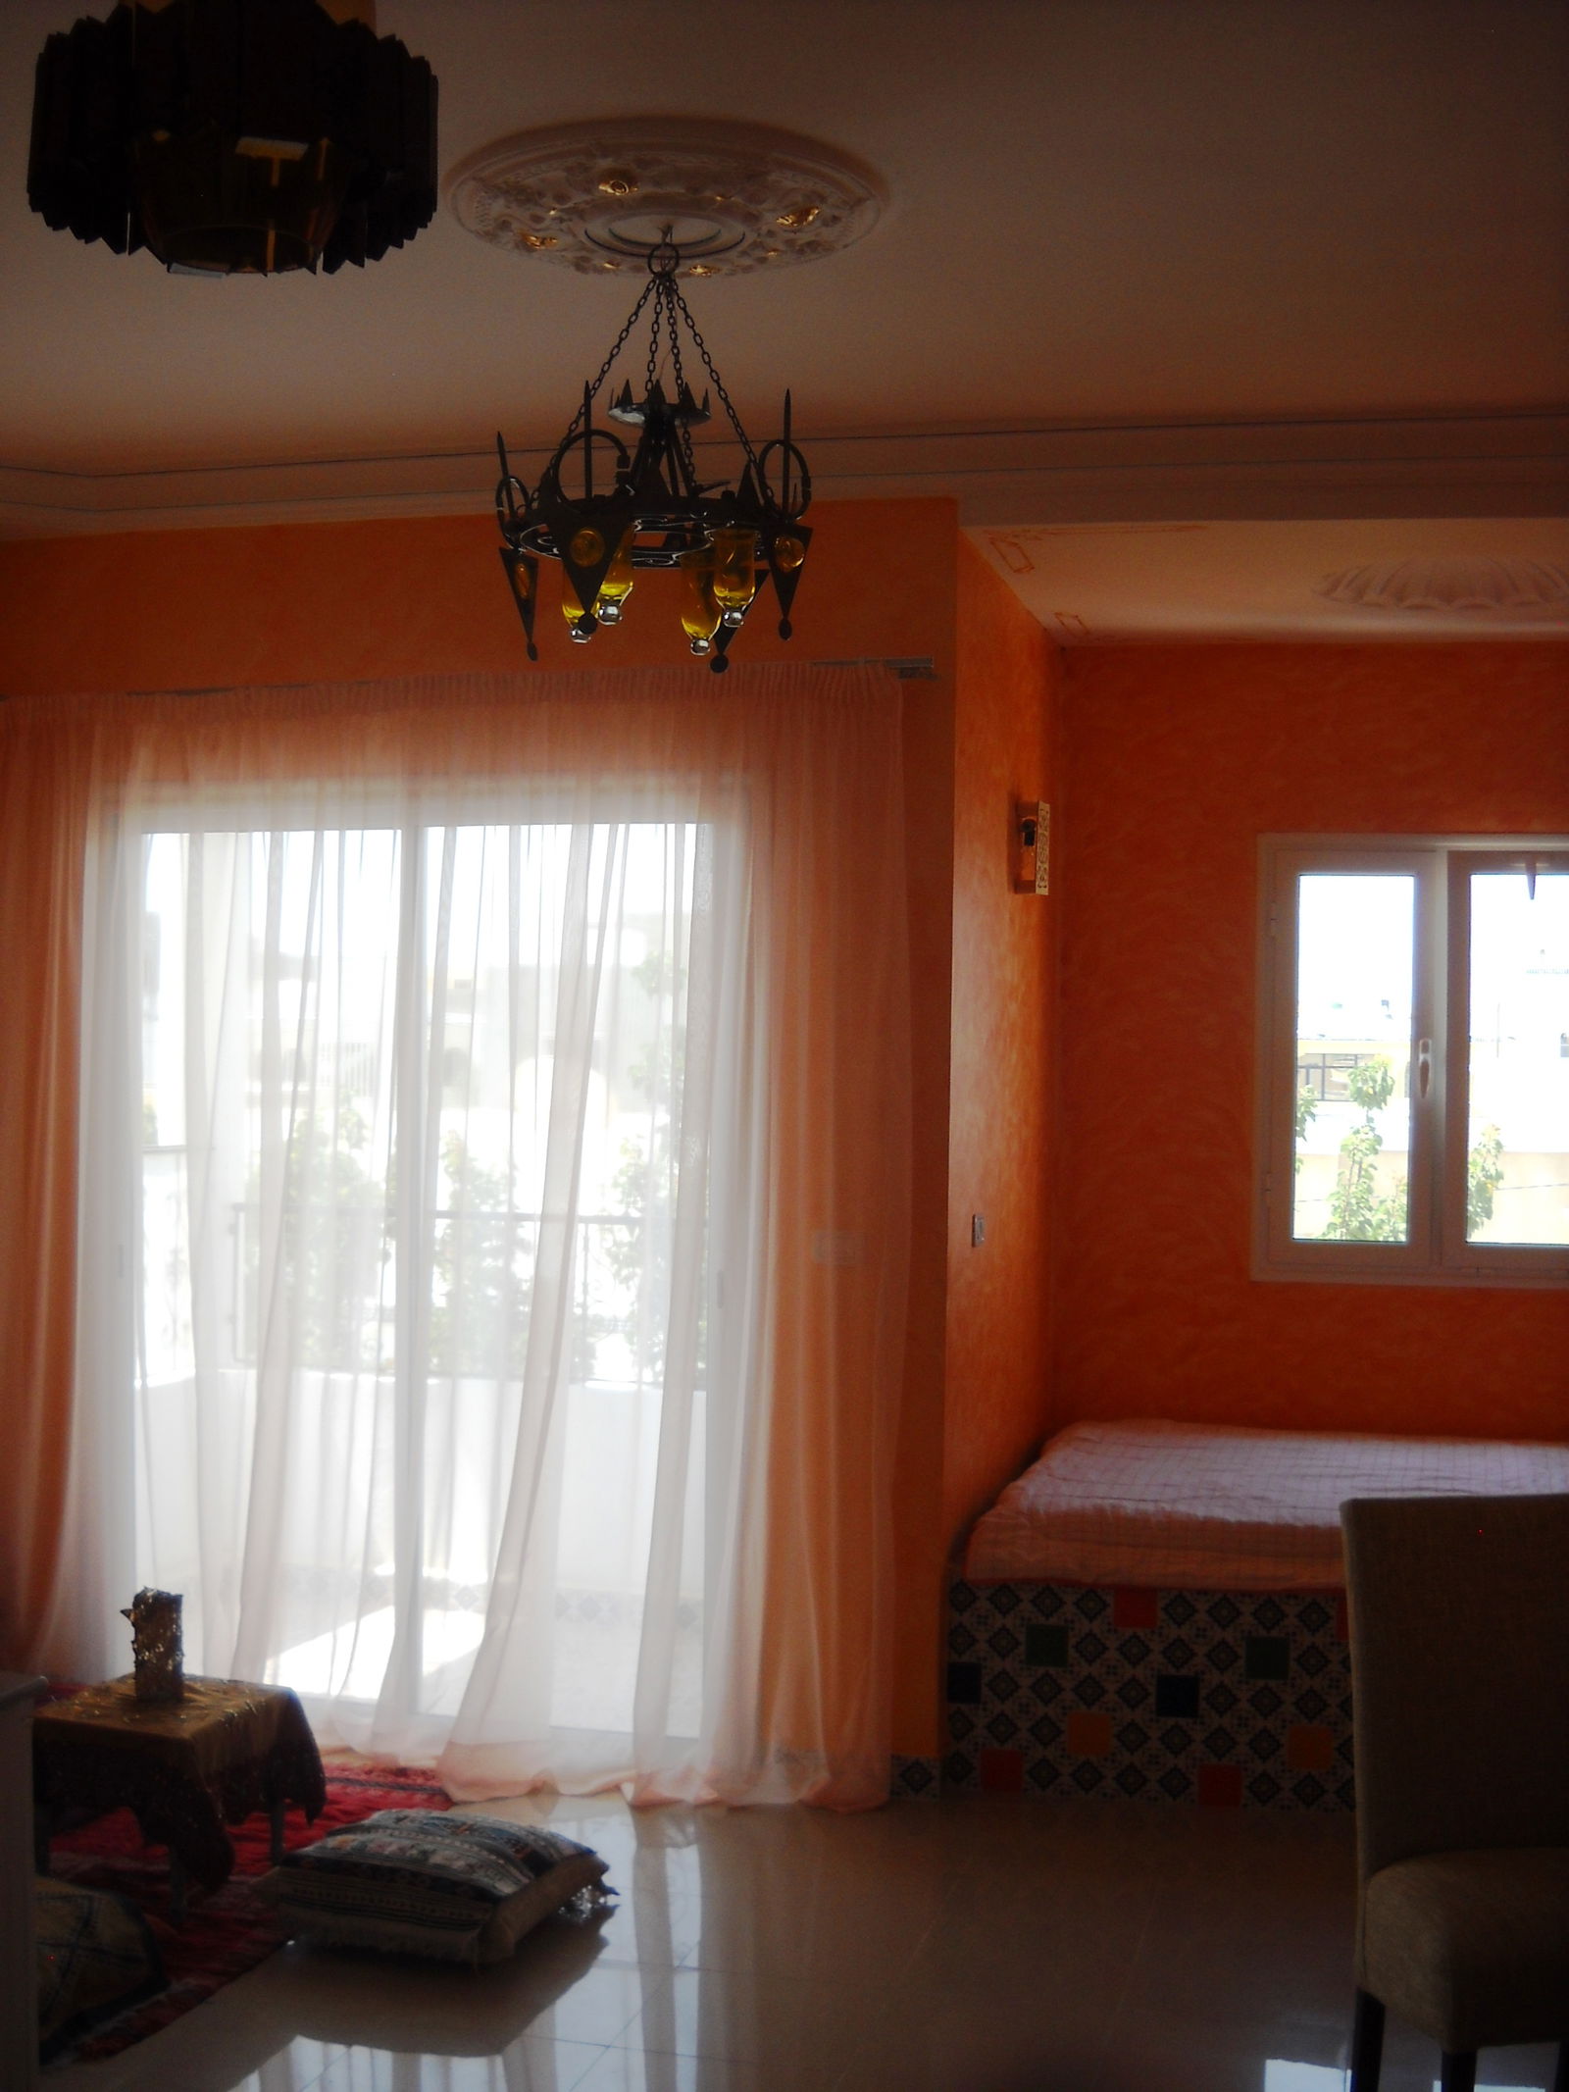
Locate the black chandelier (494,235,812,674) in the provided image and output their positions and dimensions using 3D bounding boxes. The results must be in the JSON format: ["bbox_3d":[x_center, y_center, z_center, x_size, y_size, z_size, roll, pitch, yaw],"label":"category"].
[{"bbox_3d":[-0.207,-0.978,4.027,0.520,0.680,0.520,1,0,0],"label":"black chandelier"}]

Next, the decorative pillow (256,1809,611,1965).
[{"bbox_3d":[-0.689,1.630,4.909,0.520,0.180,0.460,1,0,20],"label":"decorative pillow"}]

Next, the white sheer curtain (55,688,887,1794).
[{"bbox_3d":[-0.793,0.423,5.825,2.200,2.580,0.210,1,0,14],"label":"white sheer curtain"}]

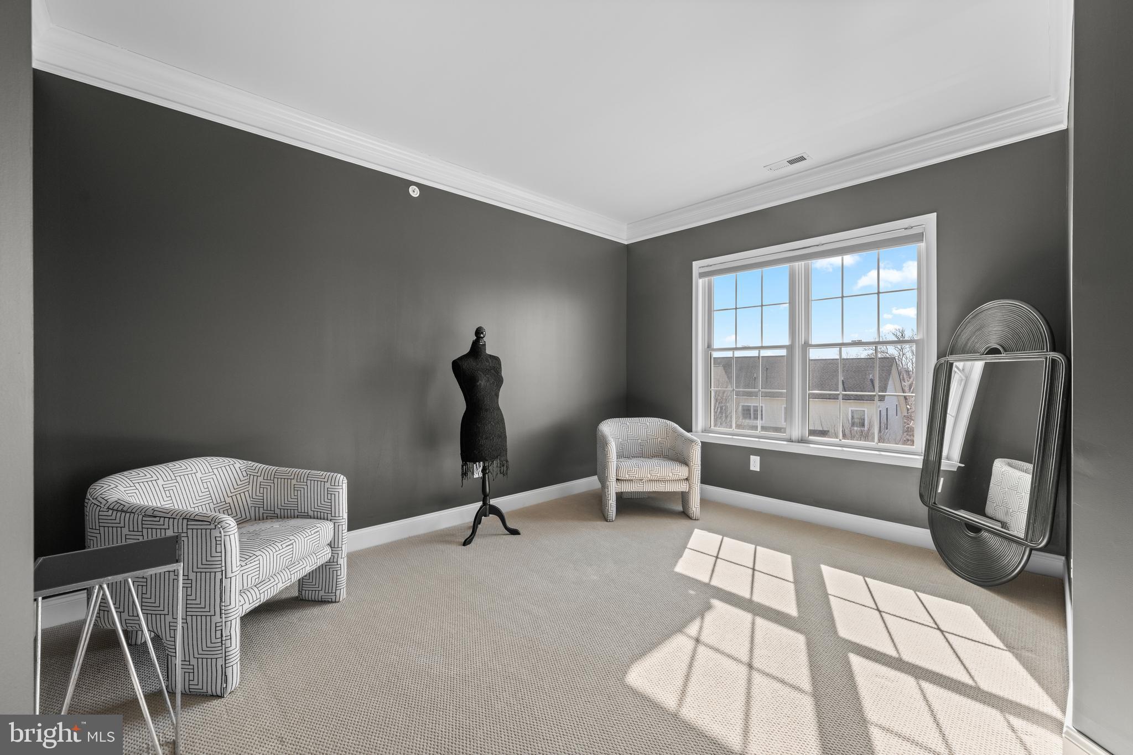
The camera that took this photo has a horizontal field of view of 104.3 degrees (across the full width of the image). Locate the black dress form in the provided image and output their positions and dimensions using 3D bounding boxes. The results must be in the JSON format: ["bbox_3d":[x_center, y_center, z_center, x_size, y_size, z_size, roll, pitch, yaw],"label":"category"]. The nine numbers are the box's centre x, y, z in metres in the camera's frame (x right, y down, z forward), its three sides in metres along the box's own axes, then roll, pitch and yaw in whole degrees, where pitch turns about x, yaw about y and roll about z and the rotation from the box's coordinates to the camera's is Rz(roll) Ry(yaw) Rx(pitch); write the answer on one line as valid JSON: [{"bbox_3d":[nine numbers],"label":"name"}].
[{"bbox_3d":[-0.566,0.380,3.145,0.400,1.479,0.370,0,1,-42],"label":"black dress form"}]

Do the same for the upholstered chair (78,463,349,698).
[{"bbox_3d":[-1.538,0.765,1.947,0.736,0.736,0.742,0,1,7],"label":"upholstered chair"}]

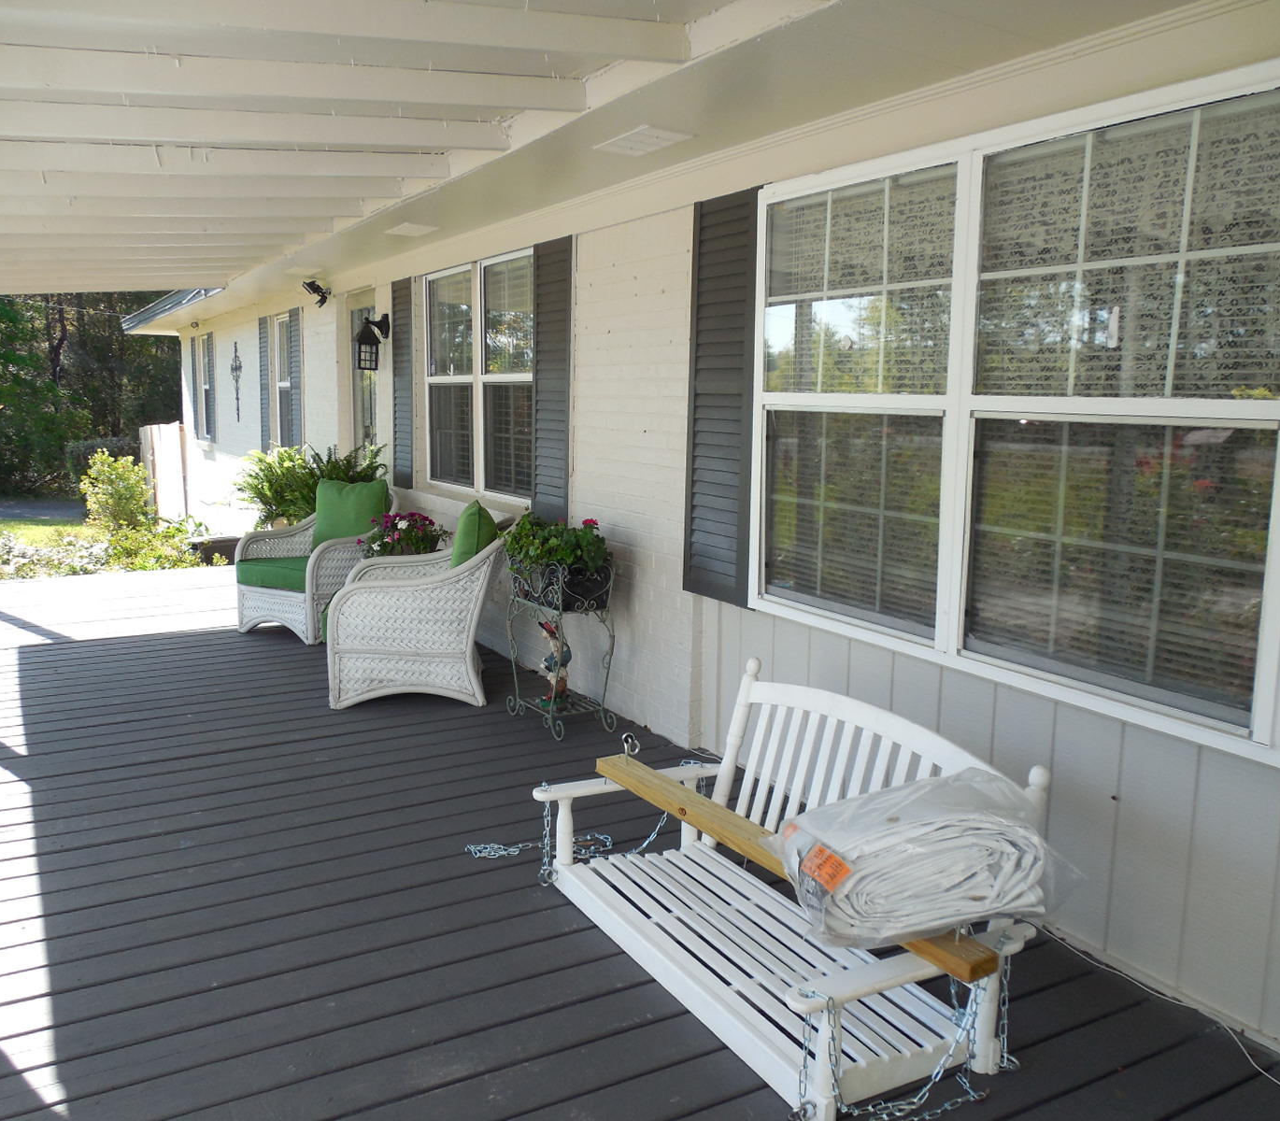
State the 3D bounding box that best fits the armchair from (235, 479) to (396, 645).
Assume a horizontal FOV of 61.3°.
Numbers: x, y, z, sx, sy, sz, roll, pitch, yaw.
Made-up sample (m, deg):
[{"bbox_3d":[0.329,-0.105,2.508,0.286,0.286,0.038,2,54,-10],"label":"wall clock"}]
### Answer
[{"bbox_3d":[-1.890,-0.017,6.473,0.670,0.840,0.810,6,10,29],"label":"armchair"}]

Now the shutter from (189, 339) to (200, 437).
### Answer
[{"bbox_3d":[-5.734,-2.220,13.919,0.035,1.285,0.365,-5,10,-30],"label":"shutter"}]

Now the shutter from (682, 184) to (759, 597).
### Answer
[{"bbox_3d":[0.281,-0.551,3.785,0.035,1.395,0.400,-5,10,-30],"label":"shutter"}]

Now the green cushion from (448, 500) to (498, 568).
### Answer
[{"bbox_3d":[-0.794,-0.038,5.174,0.200,0.460,0.460,6,8,-9],"label":"green cushion"}]

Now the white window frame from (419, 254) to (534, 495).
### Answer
[{"bbox_3d":[-0.939,-1.036,6.237,0.080,1.300,1.740,-4,10,-30],"label":"white window frame"}]

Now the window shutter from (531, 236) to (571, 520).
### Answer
[{"bbox_3d":[-0.405,-0.799,4.931,0.035,1.285,0.370,-5,10,-30],"label":"window shutter"}]

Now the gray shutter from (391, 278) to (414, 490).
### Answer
[{"bbox_3d":[-1.483,-1.089,6.750,0.035,1.285,0.370,-5,10,-30],"label":"gray shutter"}]

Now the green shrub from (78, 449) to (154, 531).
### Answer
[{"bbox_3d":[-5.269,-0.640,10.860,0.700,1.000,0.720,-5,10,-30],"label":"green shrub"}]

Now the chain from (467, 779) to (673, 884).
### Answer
[{"bbox_3d":[-0.238,0.740,3.221,0.500,0.290,0.390,-5,10,-30],"label":"chain"}]

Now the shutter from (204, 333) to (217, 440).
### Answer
[{"bbox_3d":[-5.274,-2.127,13.309,0.050,1.360,0.420,-4,10,-30],"label":"shutter"}]

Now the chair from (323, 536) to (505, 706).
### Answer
[{"bbox_3d":[-1.022,0.194,5.158,0.830,0.850,0.680,-1,9,-8],"label":"chair"}]

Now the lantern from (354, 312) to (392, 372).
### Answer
[{"bbox_3d":[-1.836,-1.492,7.398,0.215,0.374,0.170,-4,10,-30],"label":"lantern"}]

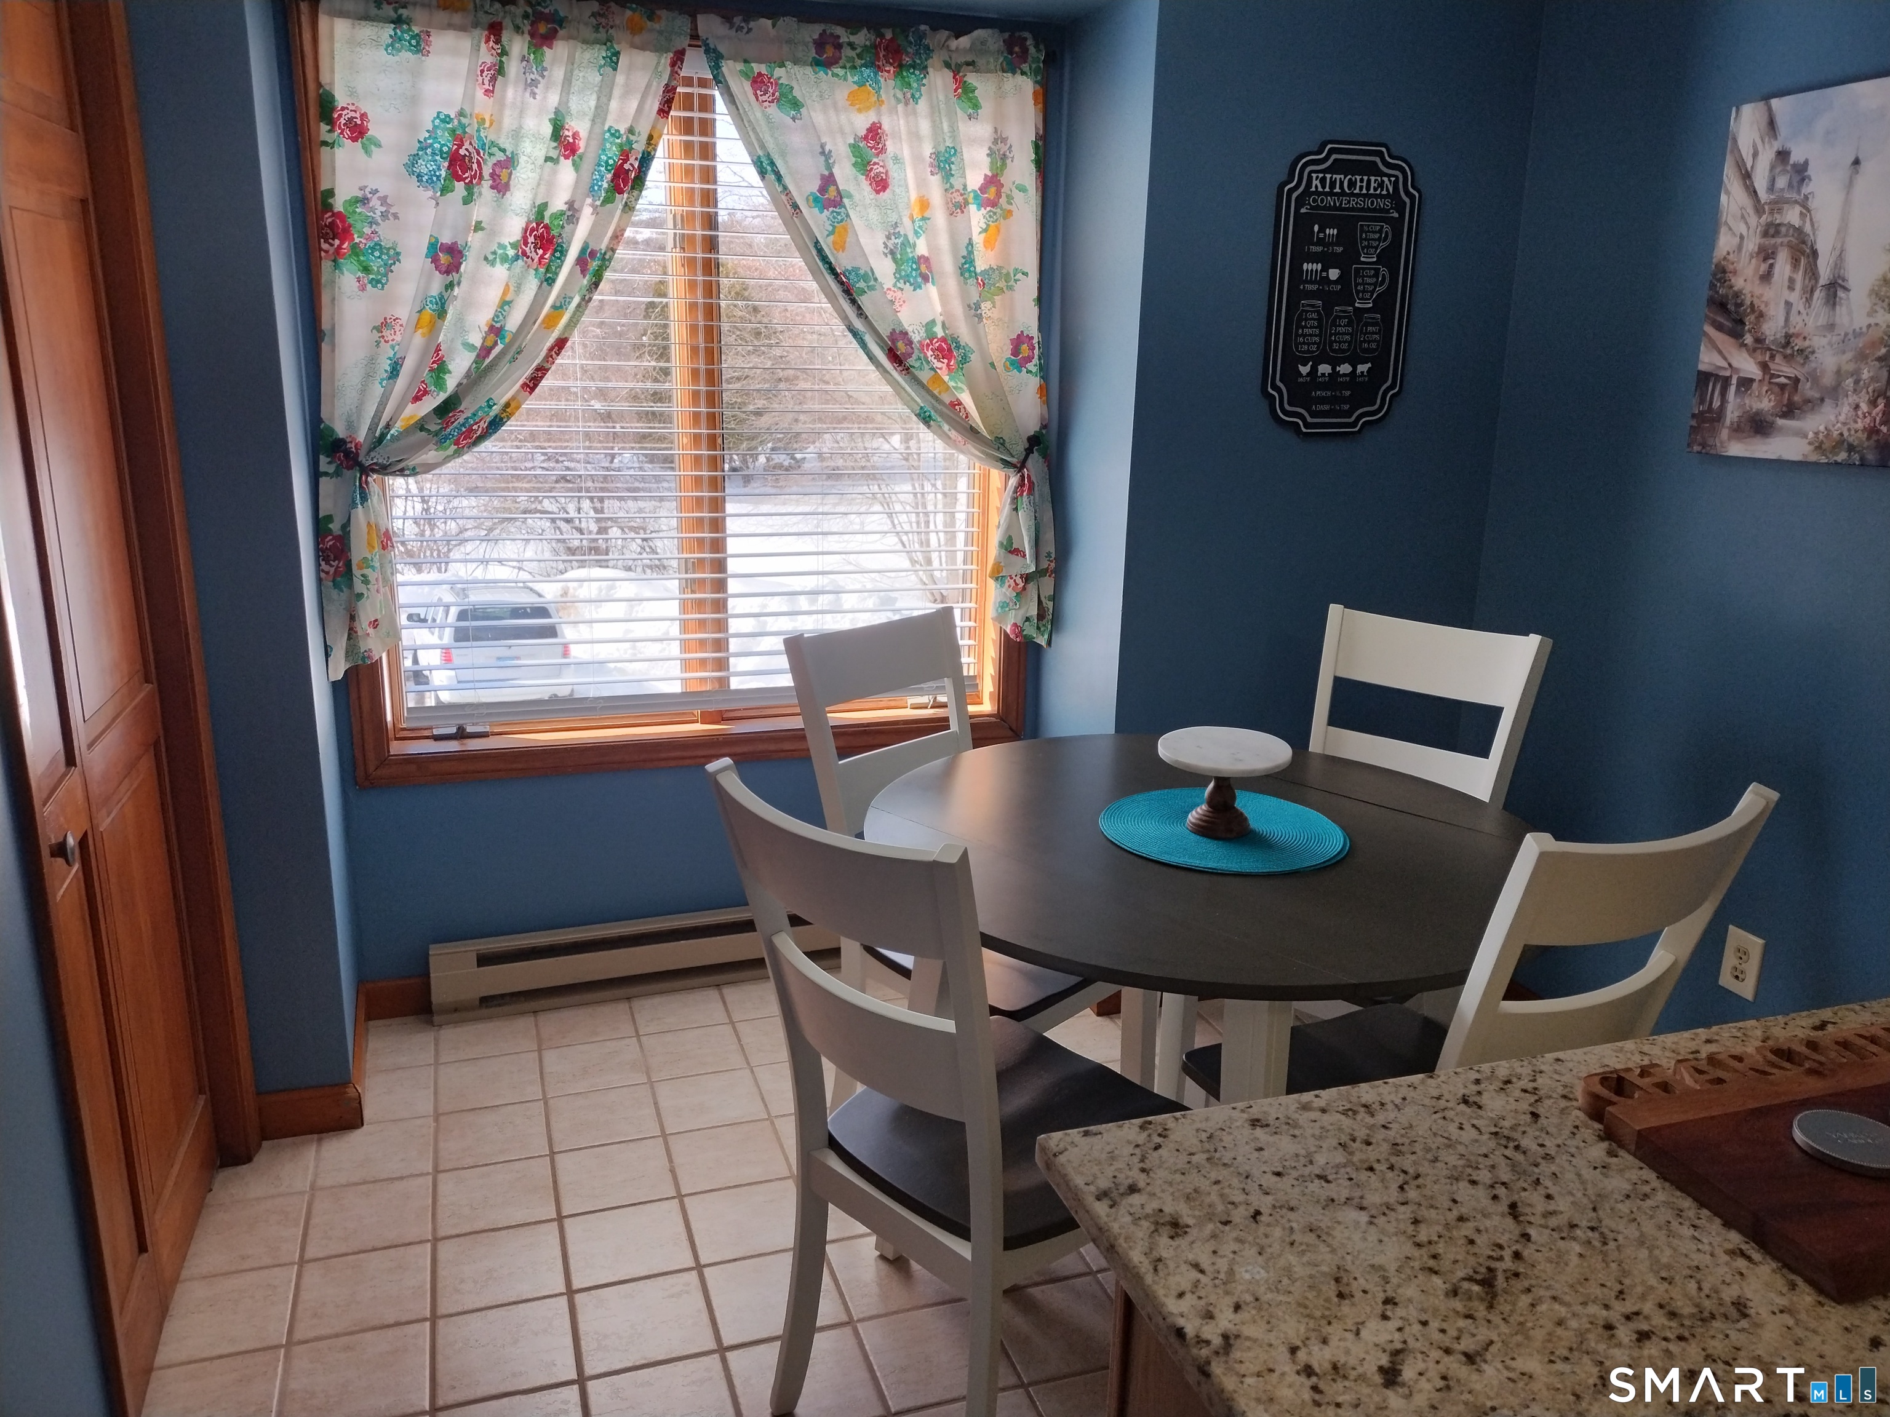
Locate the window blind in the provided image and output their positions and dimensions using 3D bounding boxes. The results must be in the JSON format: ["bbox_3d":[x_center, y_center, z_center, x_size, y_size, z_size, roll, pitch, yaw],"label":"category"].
[{"bbox_3d":[-0.535,-0.692,3.048,1.343,1.433,0.050,-4,15,-19],"label":"window blind"}]

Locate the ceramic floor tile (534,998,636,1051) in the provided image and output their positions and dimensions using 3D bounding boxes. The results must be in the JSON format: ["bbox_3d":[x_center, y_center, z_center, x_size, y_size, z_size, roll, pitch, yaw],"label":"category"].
[{"bbox_3d":[-0.803,0.709,3.052,0.197,0.009,0.190,-4,15,-19],"label":"ceramic floor tile"}]

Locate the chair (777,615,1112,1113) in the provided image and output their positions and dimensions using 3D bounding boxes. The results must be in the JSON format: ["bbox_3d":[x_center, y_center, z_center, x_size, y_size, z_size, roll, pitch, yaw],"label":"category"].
[{"bbox_3d":[0.062,0.347,2.568,0.580,0.967,0.480,14,19,40],"label":"chair"}]

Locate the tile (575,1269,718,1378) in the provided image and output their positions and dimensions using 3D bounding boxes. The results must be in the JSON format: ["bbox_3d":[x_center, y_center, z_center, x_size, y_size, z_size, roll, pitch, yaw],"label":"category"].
[{"bbox_3d":[-0.467,0.957,2.120,0.198,0.010,0.198,-4,16,-19],"label":"tile"}]

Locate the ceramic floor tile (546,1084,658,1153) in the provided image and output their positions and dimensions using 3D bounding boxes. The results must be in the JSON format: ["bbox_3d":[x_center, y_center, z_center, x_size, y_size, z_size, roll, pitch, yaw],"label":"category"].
[{"bbox_3d":[-0.671,0.805,2.681,0.198,0.010,0.198,-4,16,-19],"label":"ceramic floor tile"}]

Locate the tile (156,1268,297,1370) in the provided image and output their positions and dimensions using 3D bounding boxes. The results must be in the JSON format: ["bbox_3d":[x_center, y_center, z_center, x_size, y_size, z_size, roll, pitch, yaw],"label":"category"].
[{"bbox_3d":[-1.108,0.944,2.109,0.190,0.009,0.197,-4,15,-19],"label":"tile"}]

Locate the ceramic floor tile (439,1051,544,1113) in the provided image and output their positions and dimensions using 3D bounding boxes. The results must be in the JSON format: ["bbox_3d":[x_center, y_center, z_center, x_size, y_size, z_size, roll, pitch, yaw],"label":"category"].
[{"bbox_3d":[-0.932,0.767,2.801,0.198,0.010,0.198,-4,16,-19],"label":"ceramic floor tile"}]

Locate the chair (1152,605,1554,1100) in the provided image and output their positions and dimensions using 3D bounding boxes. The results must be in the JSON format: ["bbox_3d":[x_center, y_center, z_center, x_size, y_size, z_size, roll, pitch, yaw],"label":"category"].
[{"bbox_3d":[0.787,0.341,2.655,0.455,0.980,0.550,14,19,41],"label":"chair"}]

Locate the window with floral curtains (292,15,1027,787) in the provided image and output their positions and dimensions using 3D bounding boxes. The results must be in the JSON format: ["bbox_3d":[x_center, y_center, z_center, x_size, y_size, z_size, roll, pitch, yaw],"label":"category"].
[{"bbox_3d":[-0.523,-0.658,3.012,1.552,1.621,0.070,-4,15,-19],"label":"window with floral curtains"}]

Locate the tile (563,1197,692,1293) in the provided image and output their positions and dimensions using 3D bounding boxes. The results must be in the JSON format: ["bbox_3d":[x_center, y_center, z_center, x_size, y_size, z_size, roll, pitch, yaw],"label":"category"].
[{"bbox_3d":[-0.537,0.909,2.319,0.197,0.010,0.197,-4,15,-19],"label":"tile"}]

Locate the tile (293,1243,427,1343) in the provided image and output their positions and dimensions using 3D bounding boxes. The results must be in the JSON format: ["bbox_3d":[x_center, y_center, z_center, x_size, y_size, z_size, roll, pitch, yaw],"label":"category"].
[{"bbox_3d":[-0.922,0.931,2.173,0.197,0.009,0.197,-4,15,-19],"label":"tile"}]

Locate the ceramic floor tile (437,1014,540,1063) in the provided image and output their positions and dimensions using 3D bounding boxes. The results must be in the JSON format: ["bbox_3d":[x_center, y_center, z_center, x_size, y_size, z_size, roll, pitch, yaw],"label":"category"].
[{"bbox_3d":[-0.997,0.722,2.986,0.197,0.009,0.190,-4,15,-19],"label":"ceramic floor tile"}]

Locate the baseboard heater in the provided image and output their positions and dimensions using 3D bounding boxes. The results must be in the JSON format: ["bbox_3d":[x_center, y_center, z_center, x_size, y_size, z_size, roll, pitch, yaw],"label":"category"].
[{"bbox_3d":[-0.565,0.578,3.236,1.220,0.165,0.077,-4,15,-19],"label":"baseboard heater"}]

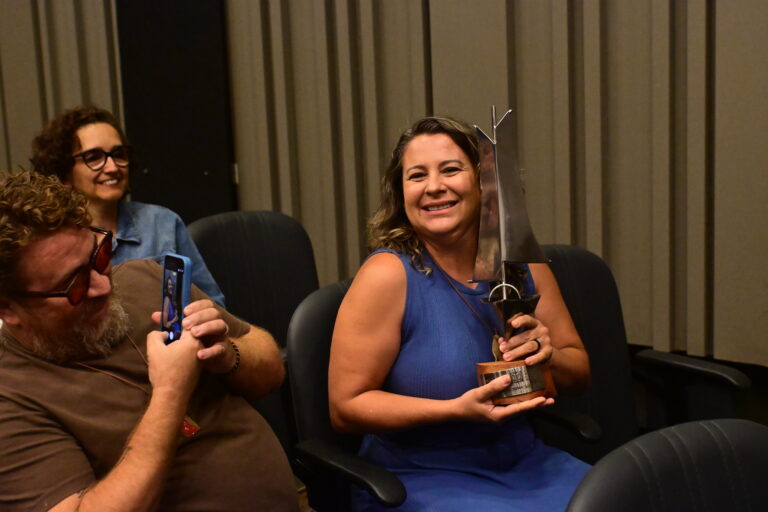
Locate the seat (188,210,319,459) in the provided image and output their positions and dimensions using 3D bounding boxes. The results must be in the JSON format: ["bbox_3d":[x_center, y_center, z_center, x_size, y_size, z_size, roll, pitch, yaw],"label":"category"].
[{"bbox_3d":[-0.308,0.347,3.040,0.550,0.940,0.580,-8,10,-34],"label":"seat"}]

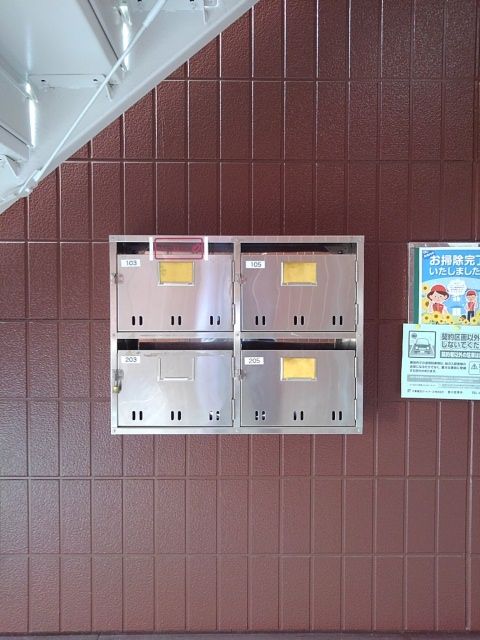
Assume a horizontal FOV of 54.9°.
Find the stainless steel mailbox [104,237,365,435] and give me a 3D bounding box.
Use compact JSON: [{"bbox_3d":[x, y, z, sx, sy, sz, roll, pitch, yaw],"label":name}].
[{"bbox_3d":[-0.007,0.032,1.186,0.574,0.450,0.280,0,1,-1],"label":"stainless steel mailbox"}]

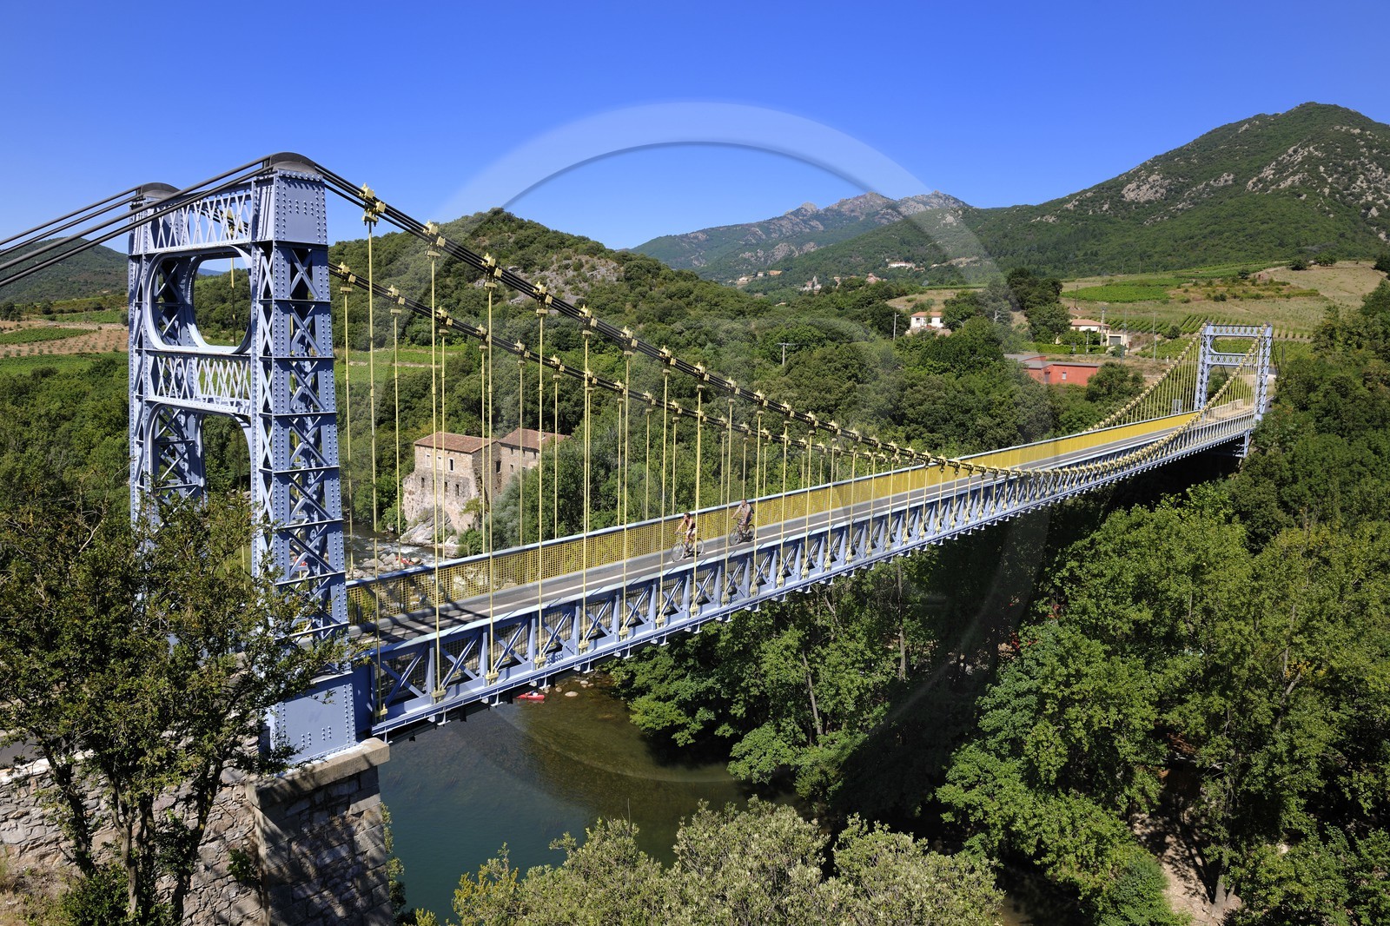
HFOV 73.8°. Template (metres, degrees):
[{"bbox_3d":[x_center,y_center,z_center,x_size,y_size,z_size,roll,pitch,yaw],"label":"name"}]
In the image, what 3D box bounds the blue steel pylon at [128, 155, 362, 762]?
[{"bbox_3d":[-9.588,-0.242,18.975,6.628,11.146,1.651,8,10,39],"label":"blue steel pylon"}]

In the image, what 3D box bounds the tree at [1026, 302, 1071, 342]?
[{"bbox_3d":[77.464,-30.801,203.000,10.000,9.300,9.500,4,8,20],"label":"tree"}]

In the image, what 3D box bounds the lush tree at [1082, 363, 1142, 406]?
[{"bbox_3d":[64.258,-12.236,142.000,8.800,6.600,8.000,5,8,24],"label":"lush tree"}]

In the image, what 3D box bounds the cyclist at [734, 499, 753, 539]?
[{"bbox_3d":[1.873,2.174,35.339,0.520,1.580,0.800,8,10,39],"label":"cyclist"}]

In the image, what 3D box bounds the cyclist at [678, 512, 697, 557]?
[{"bbox_3d":[-0.265,2.507,32.300,0.520,1.550,0.850,8,10,39],"label":"cyclist"}]

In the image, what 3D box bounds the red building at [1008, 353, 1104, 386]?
[{"bbox_3d":[61.218,-15.828,158.000,14.500,5.200,9.000,3,8,12],"label":"red building"}]

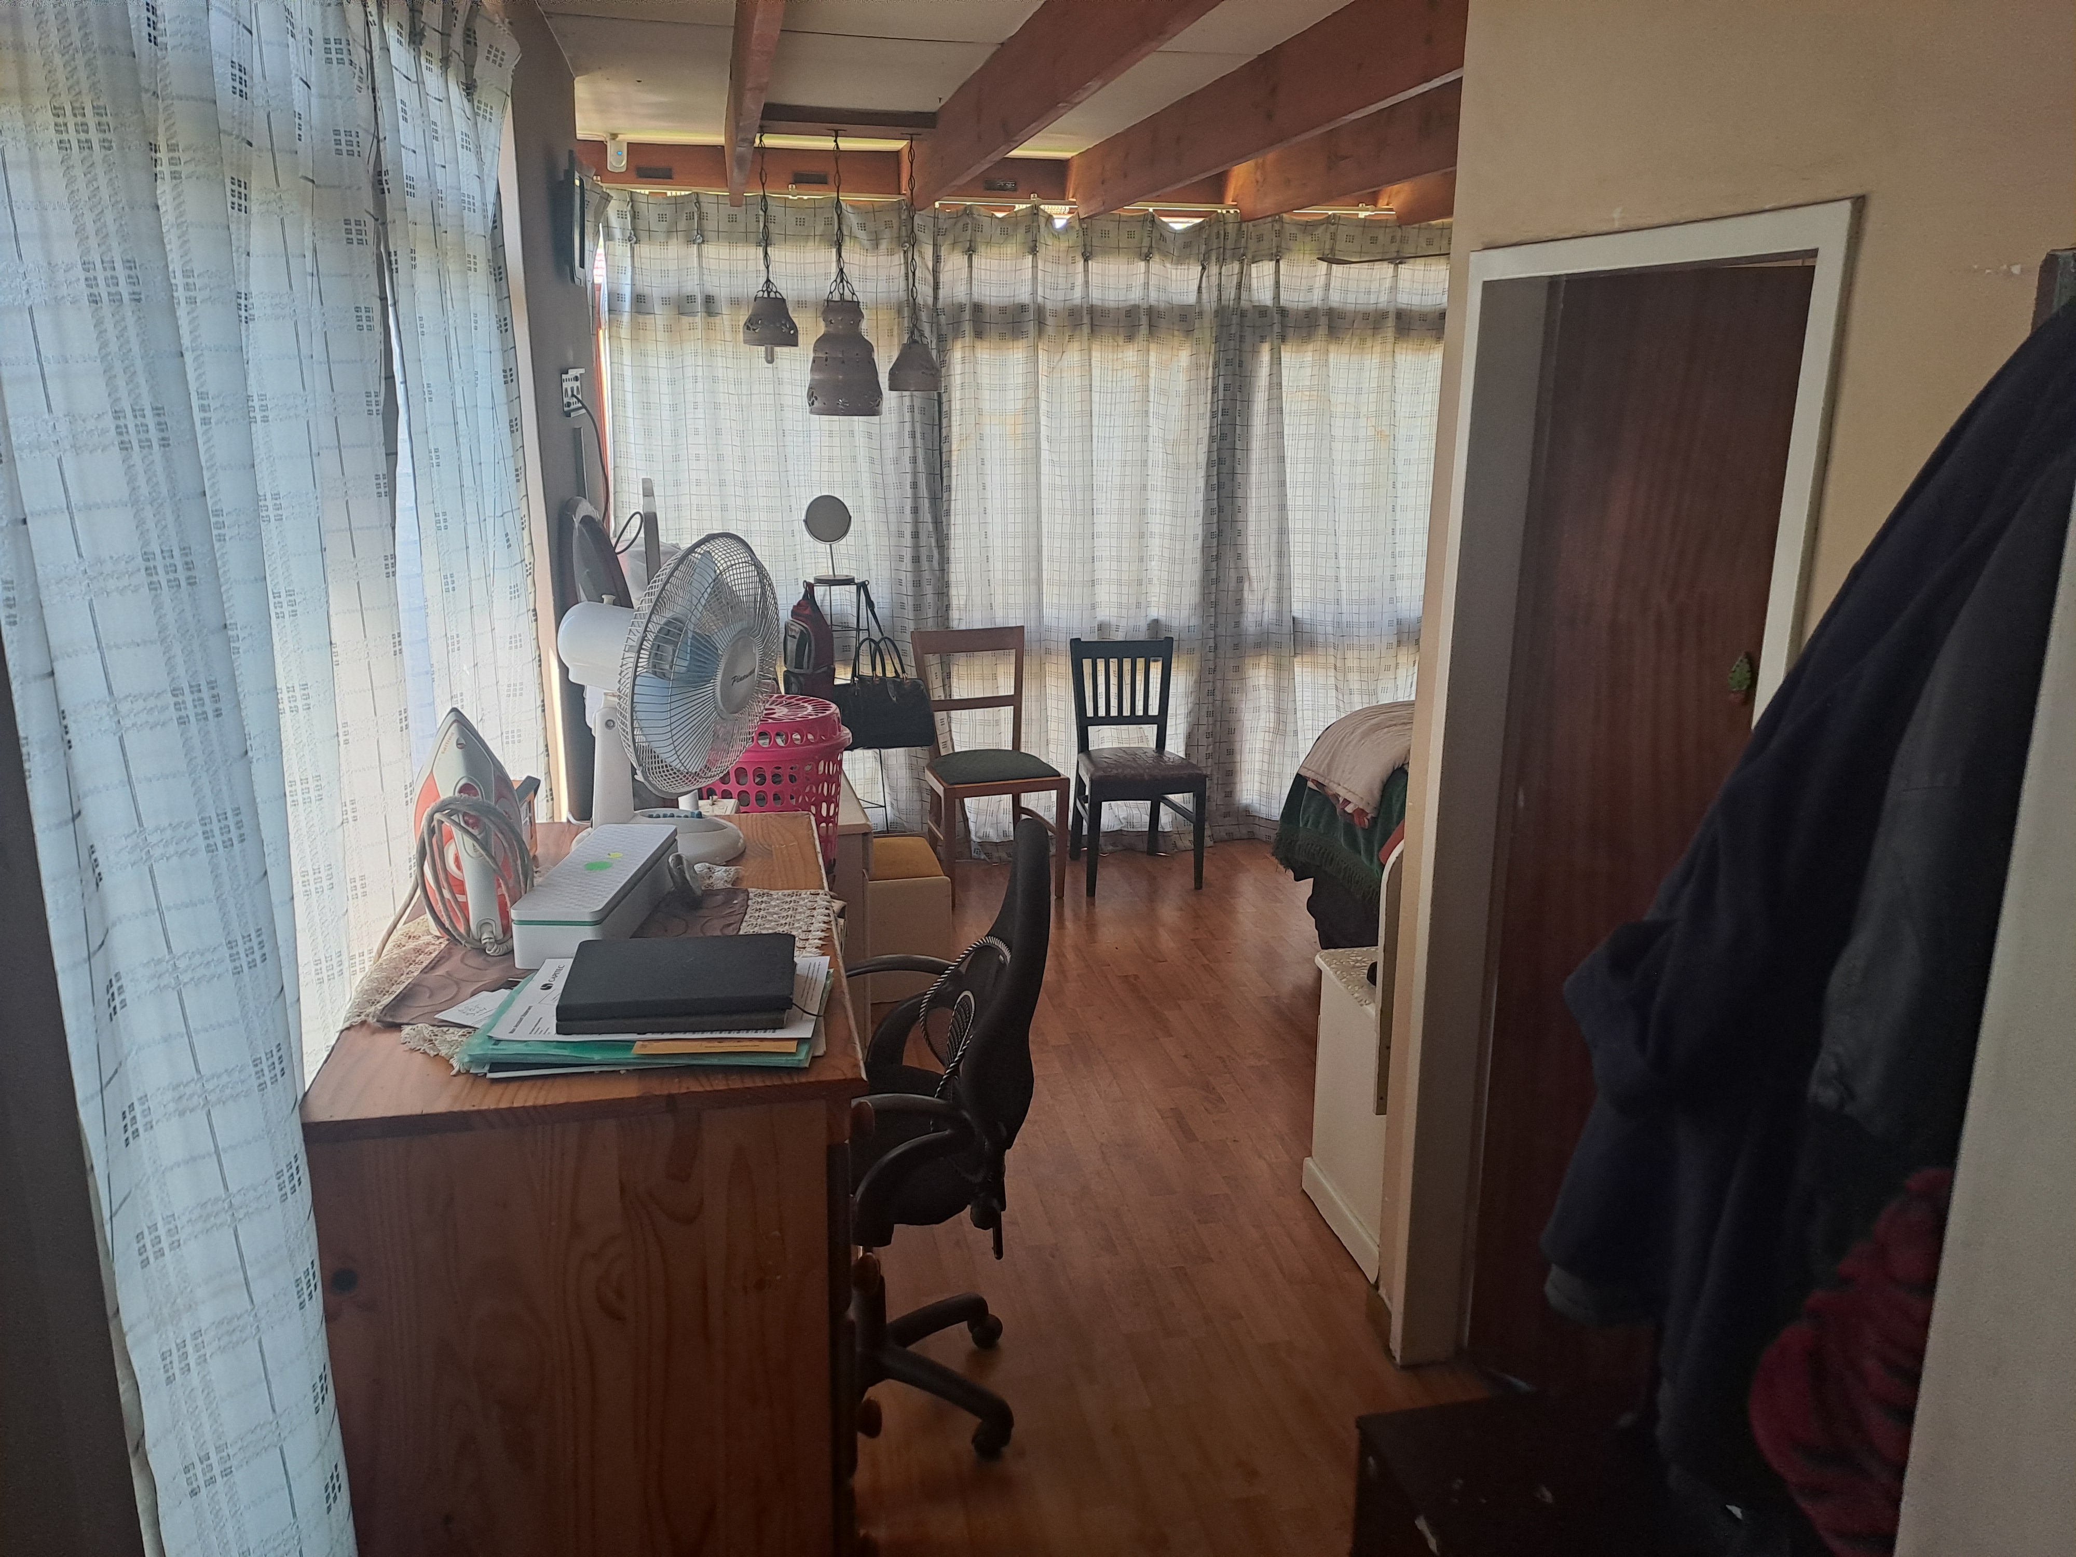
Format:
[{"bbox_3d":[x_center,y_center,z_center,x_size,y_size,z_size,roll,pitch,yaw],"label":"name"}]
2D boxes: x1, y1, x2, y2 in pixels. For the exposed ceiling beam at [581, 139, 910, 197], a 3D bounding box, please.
[{"bbox_3d":[-1.068,-2.219,5.454,1.140,0.165,0.065,-3,15,-14],"label":"exposed ceiling beam"}]

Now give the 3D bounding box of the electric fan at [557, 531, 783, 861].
[{"bbox_3d":[-0.505,-0.115,1.990,0.300,0.425,0.352,5,15,16],"label":"electric fan"}]

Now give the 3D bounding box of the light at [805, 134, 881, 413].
[{"bbox_3d":[-0.644,-1.650,4.942,0.245,0.910,0.245,-3,15,-14],"label":"light"}]

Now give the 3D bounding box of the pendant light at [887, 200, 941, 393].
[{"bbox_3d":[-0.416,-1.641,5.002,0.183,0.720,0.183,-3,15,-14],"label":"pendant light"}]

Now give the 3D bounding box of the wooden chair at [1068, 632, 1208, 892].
[{"bbox_3d":[0.365,-0.062,5.897,0.460,0.905,0.570,-3,15,-14],"label":"wooden chair"}]

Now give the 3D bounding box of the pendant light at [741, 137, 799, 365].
[{"bbox_3d":[-0.871,-1.722,4.866,0.183,0.740,0.183,-3,15,-14],"label":"pendant light"}]

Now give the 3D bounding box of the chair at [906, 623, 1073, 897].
[{"bbox_3d":[-0.190,-0.061,5.740,0.490,0.965,0.570,-4,15,-19],"label":"chair"}]

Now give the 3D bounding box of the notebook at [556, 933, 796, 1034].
[{"bbox_3d":[-0.349,0.203,1.486,0.215,0.029,0.165,-1,14,-7],"label":"notebook"}]

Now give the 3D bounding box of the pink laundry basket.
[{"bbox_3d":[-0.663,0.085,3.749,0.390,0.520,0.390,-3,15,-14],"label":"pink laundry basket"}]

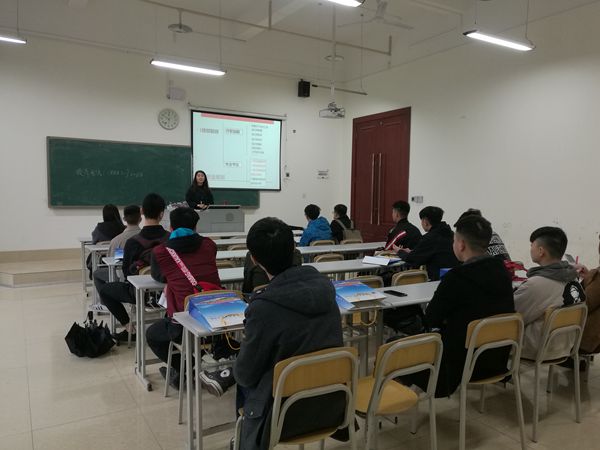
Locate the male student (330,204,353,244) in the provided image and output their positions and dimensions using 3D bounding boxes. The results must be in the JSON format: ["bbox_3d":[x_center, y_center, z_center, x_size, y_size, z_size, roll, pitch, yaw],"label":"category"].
[{"bbox_3d":[0.580,0.306,7.124,0.480,1.240,0.680,-3,6,-39],"label":"male student"}]

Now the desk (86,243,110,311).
[{"bbox_3d":[-1.996,0.628,6.022,1.250,0.710,0.540,-2,5,-31],"label":"desk"}]

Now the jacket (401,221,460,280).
[{"bbox_3d":[1.374,0.335,4.867,0.520,0.680,0.520,-2,5,-36],"label":"jacket"}]

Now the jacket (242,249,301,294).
[{"bbox_3d":[-0.208,0.432,3.461,0.520,0.630,0.450,-2,5,-31],"label":"jacket"}]

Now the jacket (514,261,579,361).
[{"bbox_3d":[1.554,0.527,3.083,0.520,0.610,0.500,-2,5,-36],"label":"jacket"}]

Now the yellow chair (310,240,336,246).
[{"bbox_3d":[0.185,0.577,6.119,0.440,0.780,0.490,-1,5,-30],"label":"yellow chair"}]

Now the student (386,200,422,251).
[{"bbox_3d":[1.101,0.390,5.704,0.520,1.330,0.750,-2,5,-39],"label":"student"}]

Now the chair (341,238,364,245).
[{"bbox_3d":[0.573,0.586,6.608,0.460,0.790,0.480,-2,5,-31],"label":"chair"}]

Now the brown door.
[{"bbox_3d":[1.973,-1.068,11.619,0.100,3.335,2.117,-2,5,-31],"label":"brown door"}]

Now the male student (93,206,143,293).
[{"bbox_3d":[-1.976,0.409,5.346,0.520,1.240,0.740,-2,5,-31],"label":"male student"}]

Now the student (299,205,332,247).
[{"bbox_3d":[0.138,0.354,6.466,0.520,1.260,0.720,-2,5,-37],"label":"student"}]

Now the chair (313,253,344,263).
[{"bbox_3d":[0.181,0.665,4.894,0.440,0.780,0.490,-1,5,-30],"label":"chair"}]

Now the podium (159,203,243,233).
[{"bbox_3d":[-1.846,0.107,8.935,1.340,0.900,0.750,-2,5,-31],"label":"podium"}]

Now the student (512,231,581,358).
[{"bbox_3d":[1.456,0.600,3.114,0.550,1.210,0.680,-2,5,-35],"label":"student"}]

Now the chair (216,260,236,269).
[{"bbox_3d":[-0.848,0.689,4.297,0.440,0.780,0.490,-1,5,-30],"label":"chair"}]

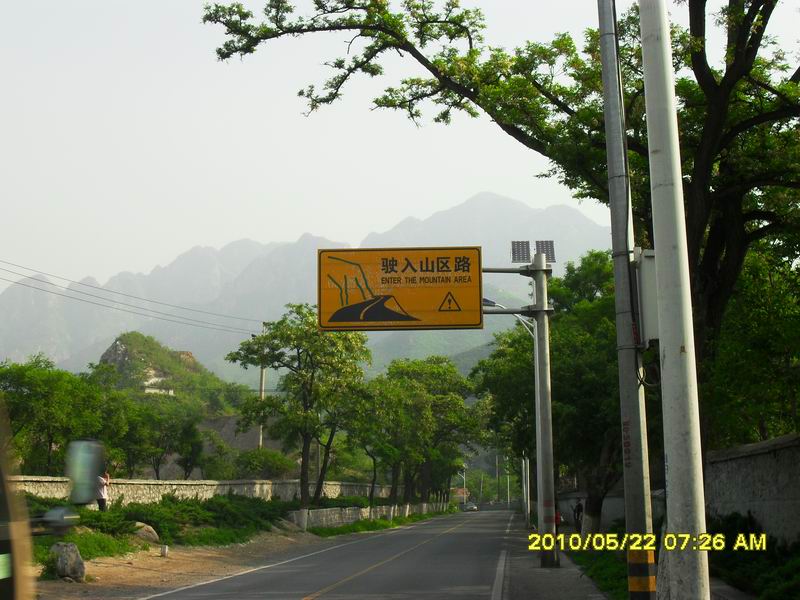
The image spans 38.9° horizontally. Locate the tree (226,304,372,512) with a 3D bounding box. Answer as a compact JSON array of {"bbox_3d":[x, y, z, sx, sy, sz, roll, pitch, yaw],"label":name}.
[{"bbox_3d":[-5.015,5.133,55.954,7.114,10.168,6.000,0,-10,0],"label":"tree"}]

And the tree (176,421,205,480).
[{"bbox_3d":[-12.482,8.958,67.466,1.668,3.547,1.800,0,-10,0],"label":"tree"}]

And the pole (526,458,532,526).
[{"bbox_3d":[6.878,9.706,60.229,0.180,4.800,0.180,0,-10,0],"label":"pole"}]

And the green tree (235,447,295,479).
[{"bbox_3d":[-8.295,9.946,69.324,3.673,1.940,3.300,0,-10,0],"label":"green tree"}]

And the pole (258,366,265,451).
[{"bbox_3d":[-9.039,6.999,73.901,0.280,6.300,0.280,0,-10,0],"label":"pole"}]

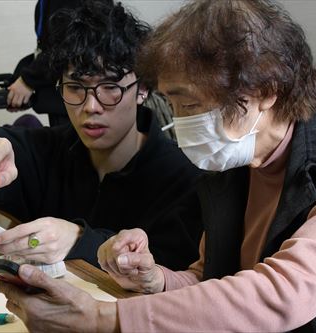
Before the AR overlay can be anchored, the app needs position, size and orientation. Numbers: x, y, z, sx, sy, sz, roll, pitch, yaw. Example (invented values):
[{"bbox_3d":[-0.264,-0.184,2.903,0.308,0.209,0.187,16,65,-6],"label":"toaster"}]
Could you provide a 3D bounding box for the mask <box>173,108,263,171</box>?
[{"bbox_3d":[0.072,-0.045,0.911,0.105,0.105,0.130,-35,30,-22],"label":"mask"}]

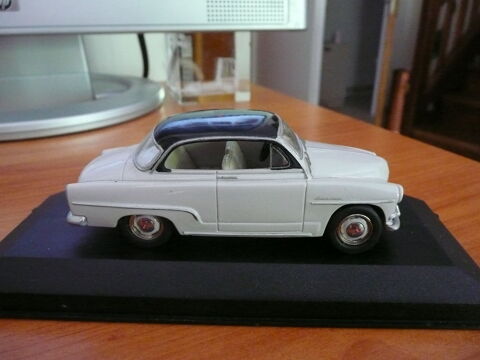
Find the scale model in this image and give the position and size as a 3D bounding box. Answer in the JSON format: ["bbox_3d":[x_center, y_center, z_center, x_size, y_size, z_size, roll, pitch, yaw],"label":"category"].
[{"bbox_3d":[-0.002,-0.003,0.116,0.095,0.035,0.036,1,24,2],"label":"scale model"}]

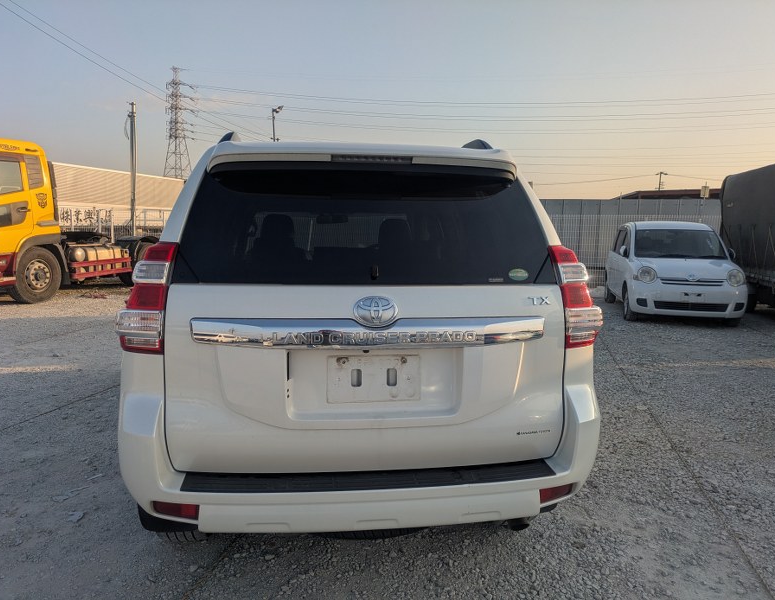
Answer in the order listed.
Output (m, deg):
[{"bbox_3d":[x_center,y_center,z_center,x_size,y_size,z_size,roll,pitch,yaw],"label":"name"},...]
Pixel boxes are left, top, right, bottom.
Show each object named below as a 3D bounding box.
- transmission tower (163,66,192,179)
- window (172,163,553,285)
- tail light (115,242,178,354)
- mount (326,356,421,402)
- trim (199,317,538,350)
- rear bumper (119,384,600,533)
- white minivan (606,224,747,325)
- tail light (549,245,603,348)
[{"bbox_3d":[-63.195,-45.483,173.314,11.000,50.000,11.000,-4,8,-33],"label":"transmission tower"},{"bbox_3d":[-0.061,-0.291,2.163,1.400,0.490,0.120,0,-17,-7],"label":"window"},{"bbox_3d":[-0.837,-0.005,2.015,0.225,0.400,0.220,0,7,-7],"label":"tail light"},{"bbox_3d":[-0.047,0.282,2.057,0.330,0.165,0.025,0,7,-7],"label":"mount"},{"bbox_3d":[-0.042,0.115,2.012,1.235,0.095,0.075,0,7,-7],"label":"trim"},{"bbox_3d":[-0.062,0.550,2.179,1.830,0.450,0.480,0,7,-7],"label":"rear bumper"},{"bbox_3d":[5.101,-0.591,10.504,1.700,1.670,4.050,3,7,15],"label":"white minivan"},{"bbox_3d":[0.728,-0.007,2.214,0.225,0.400,0.220,0,7,-7],"label":"tail light"}]

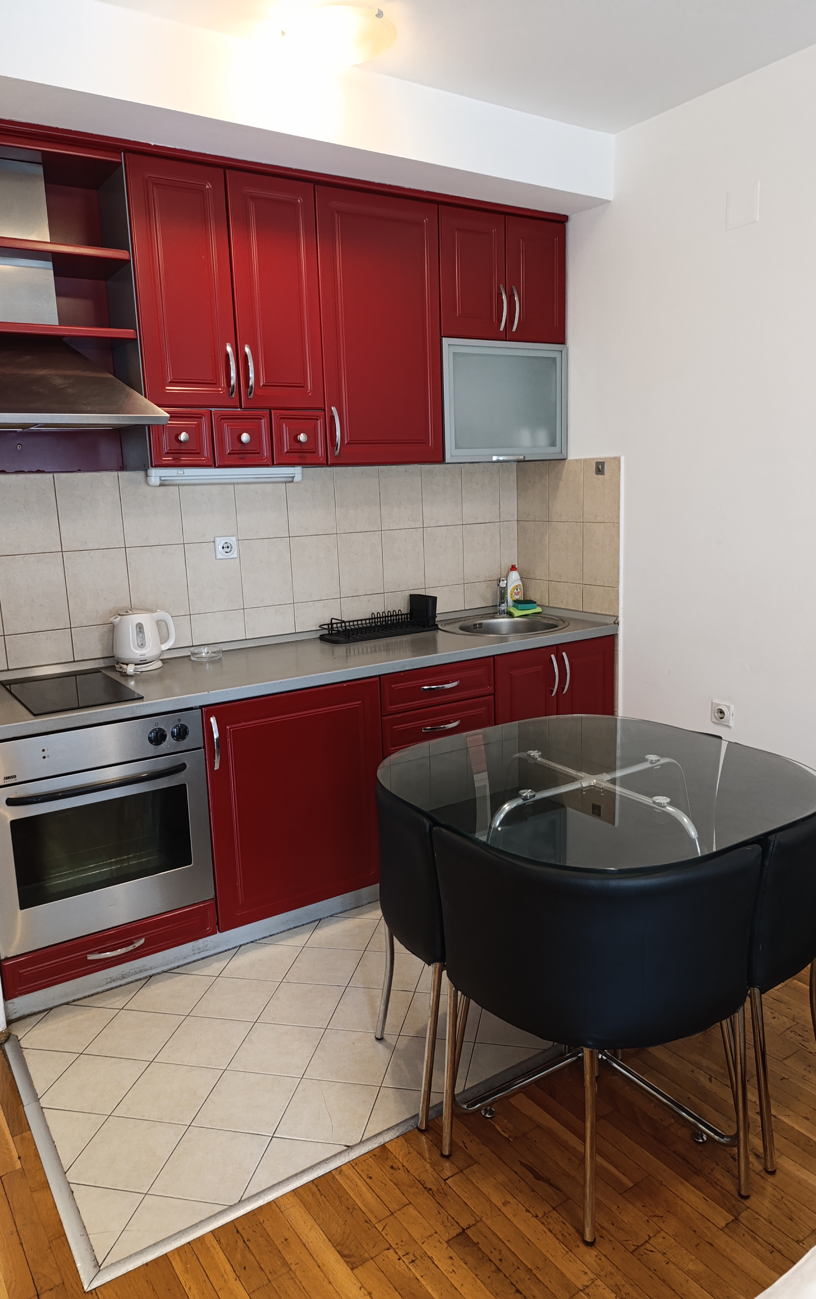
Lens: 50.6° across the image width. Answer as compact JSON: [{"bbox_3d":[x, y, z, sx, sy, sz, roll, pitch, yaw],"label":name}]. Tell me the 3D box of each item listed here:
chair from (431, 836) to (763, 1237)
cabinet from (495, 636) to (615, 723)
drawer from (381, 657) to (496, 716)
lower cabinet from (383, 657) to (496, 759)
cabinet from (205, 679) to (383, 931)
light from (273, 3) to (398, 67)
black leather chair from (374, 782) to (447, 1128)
[{"bbox_3d":[0.386,0.728,1.811,0.660,0.725,0.500,1,12,12],"label":"chair"},{"bbox_3d":[0.420,0.294,3.532,0.601,0.709,0.560,-9,13,-32],"label":"cabinet"},{"bbox_3d":[-0.025,0.088,3.165,0.467,0.135,0.500,-9,13,-32],"label":"drawer"},{"bbox_3d":[-0.033,0.365,3.246,0.467,0.709,0.560,-9,13,-32],"label":"lower cabinet"},{"bbox_3d":[-0.486,0.437,2.959,0.597,0.709,0.560,-9,13,-32],"label":"cabinet"},{"bbox_3d":[-0.185,-1.569,2.206,0.305,0.100,0.305,-9,13,-32],"label":"light"},{"bbox_3d":[0.159,0.667,2.155,0.500,0.725,0.660,1,12,12],"label":"black leather chair"}]

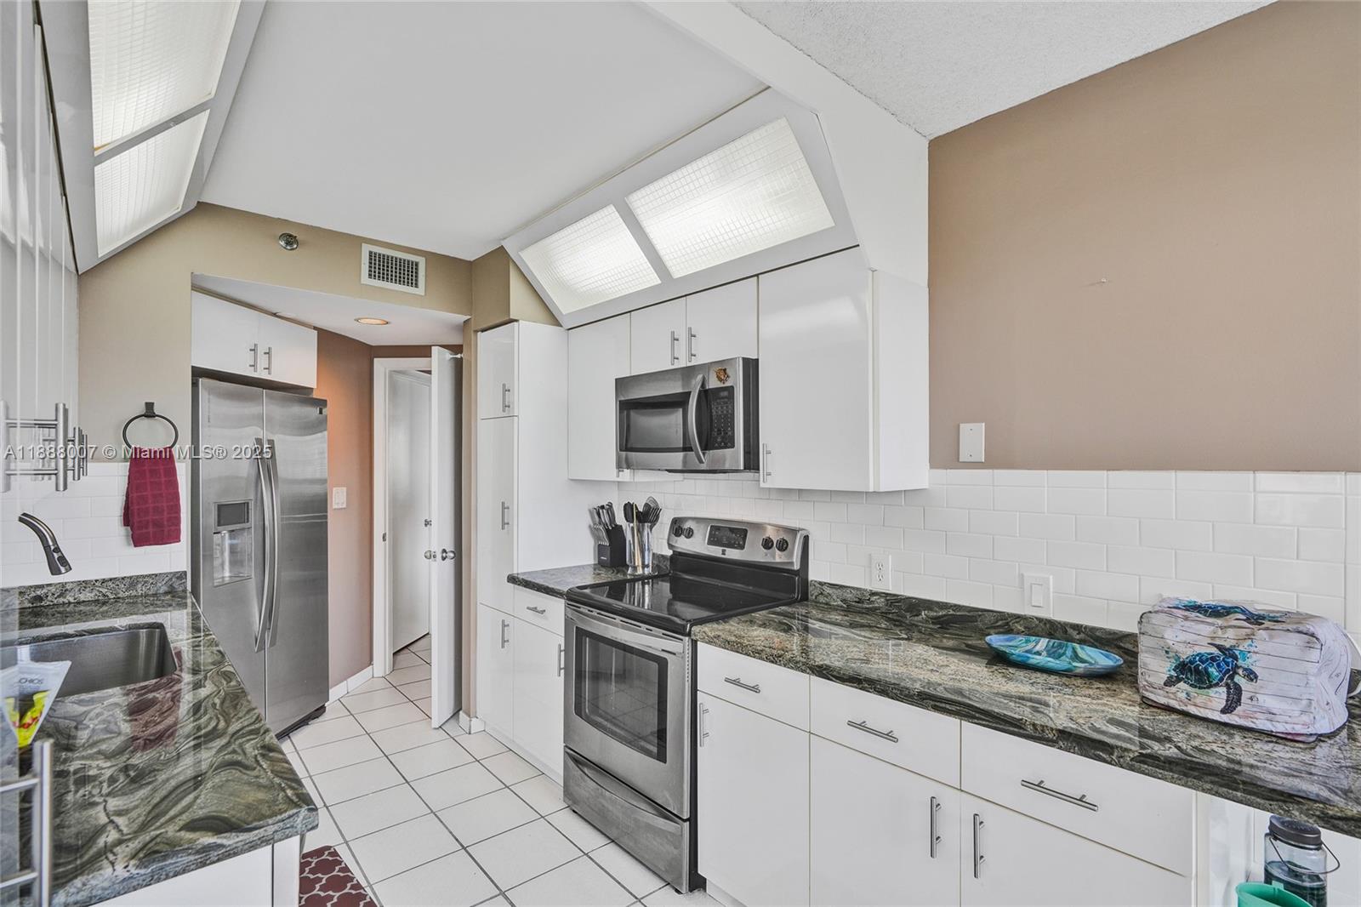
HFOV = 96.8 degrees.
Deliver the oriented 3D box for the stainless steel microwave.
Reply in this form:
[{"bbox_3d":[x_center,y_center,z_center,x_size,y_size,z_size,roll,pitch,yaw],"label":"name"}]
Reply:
[{"bbox_3d":[0.119,-0.130,2.523,0.395,0.409,0.756,1,-2,-41],"label":"stainless steel microwave"}]

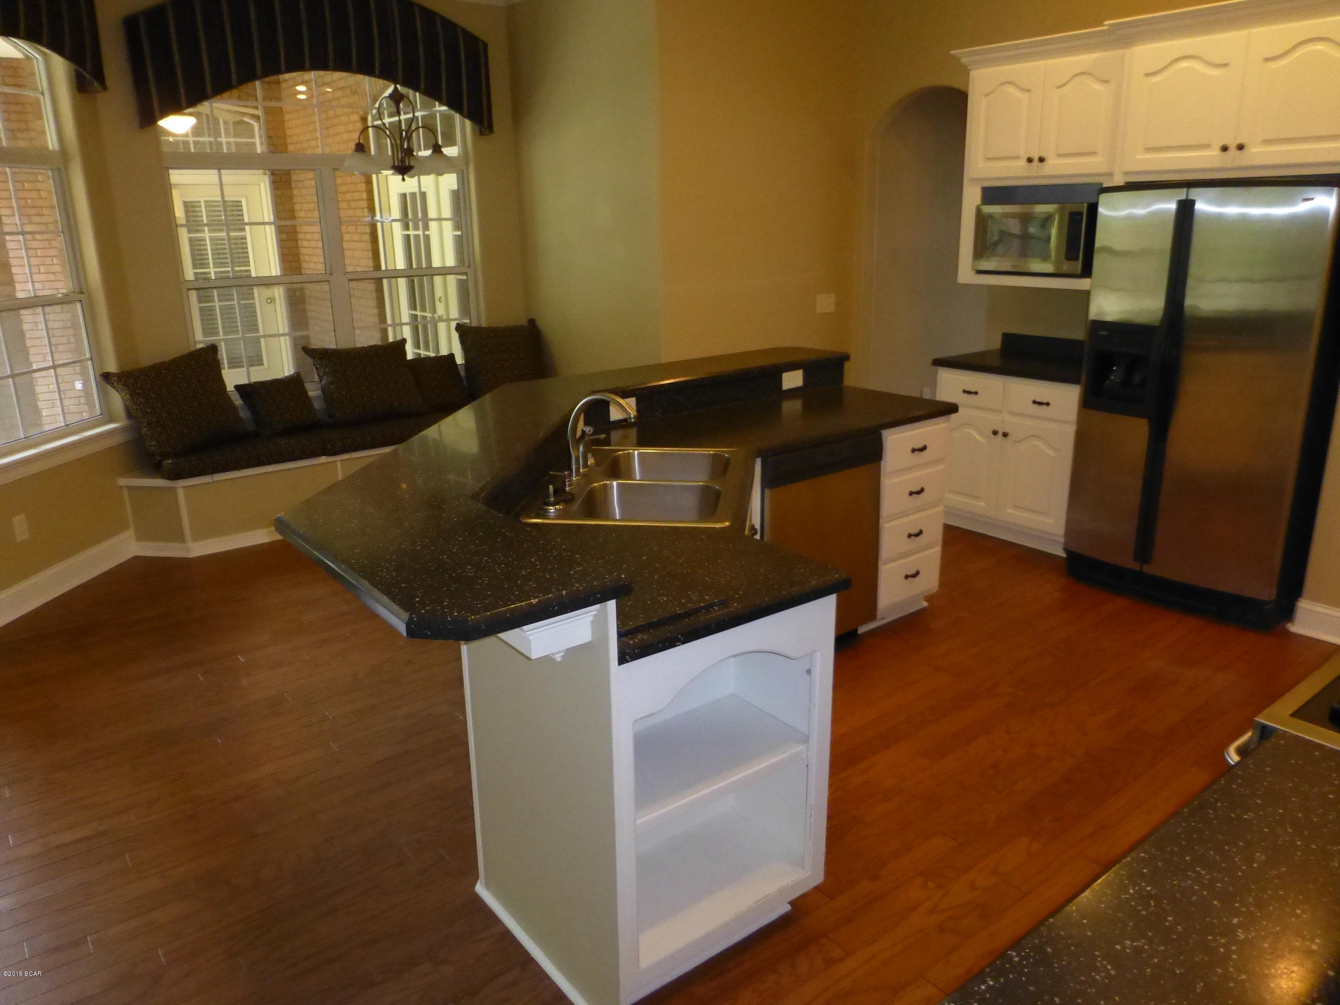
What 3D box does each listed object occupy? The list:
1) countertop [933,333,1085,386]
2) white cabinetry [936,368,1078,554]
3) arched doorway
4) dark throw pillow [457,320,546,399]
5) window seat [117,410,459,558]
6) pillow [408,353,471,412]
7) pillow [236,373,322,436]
[{"bbox_3d":[1.920,-0.766,4.874,0.630,0.132,0.880,-13,20,-34],"label":"countertop"},{"bbox_3d":[1.946,-0.280,5.008,0.610,0.876,0.840,-13,20,-34],"label":"white cabinetry"},{"bbox_3d":[1.614,-1.295,5.796,0.130,2.375,0.990,-13,20,-34],"label":"arched doorway"},{"bbox_3d":[-1.091,-0.891,6.036,0.540,0.520,0.170,-9,4,-25],"label":"dark throw pillow"},{"bbox_3d":[-1.843,-0.196,5.602,2.570,0.520,0.490,-13,20,-34],"label":"window seat"},{"bbox_3d":[-1.471,-0.735,5.841,0.360,0.340,0.130,-18,3,-34],"label":"pillow"},{"bbox_3d":[-2.241,-0.543,5.309,0.360,0.340,0.130,-23,6,-34],"label":"pillow"}]

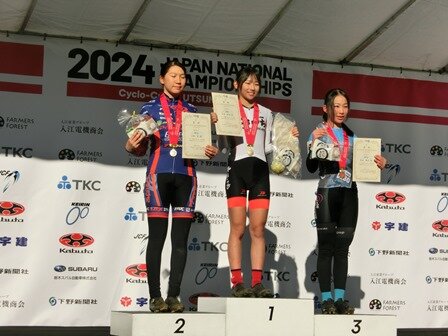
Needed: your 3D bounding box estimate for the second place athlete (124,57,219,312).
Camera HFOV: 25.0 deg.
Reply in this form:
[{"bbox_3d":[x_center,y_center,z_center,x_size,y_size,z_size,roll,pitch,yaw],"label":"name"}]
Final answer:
[{"bbox_3d":[-0.337,0.123,6.600,0.580,1.660,0.400,3,-7,-15],"label":"second place athlete"}]

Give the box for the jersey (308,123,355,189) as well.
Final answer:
[{"bbox_3d":[0.740,-0.083,6.950,0.390,0.460,0.280,3,-7,-17],"label":"jersey"}]

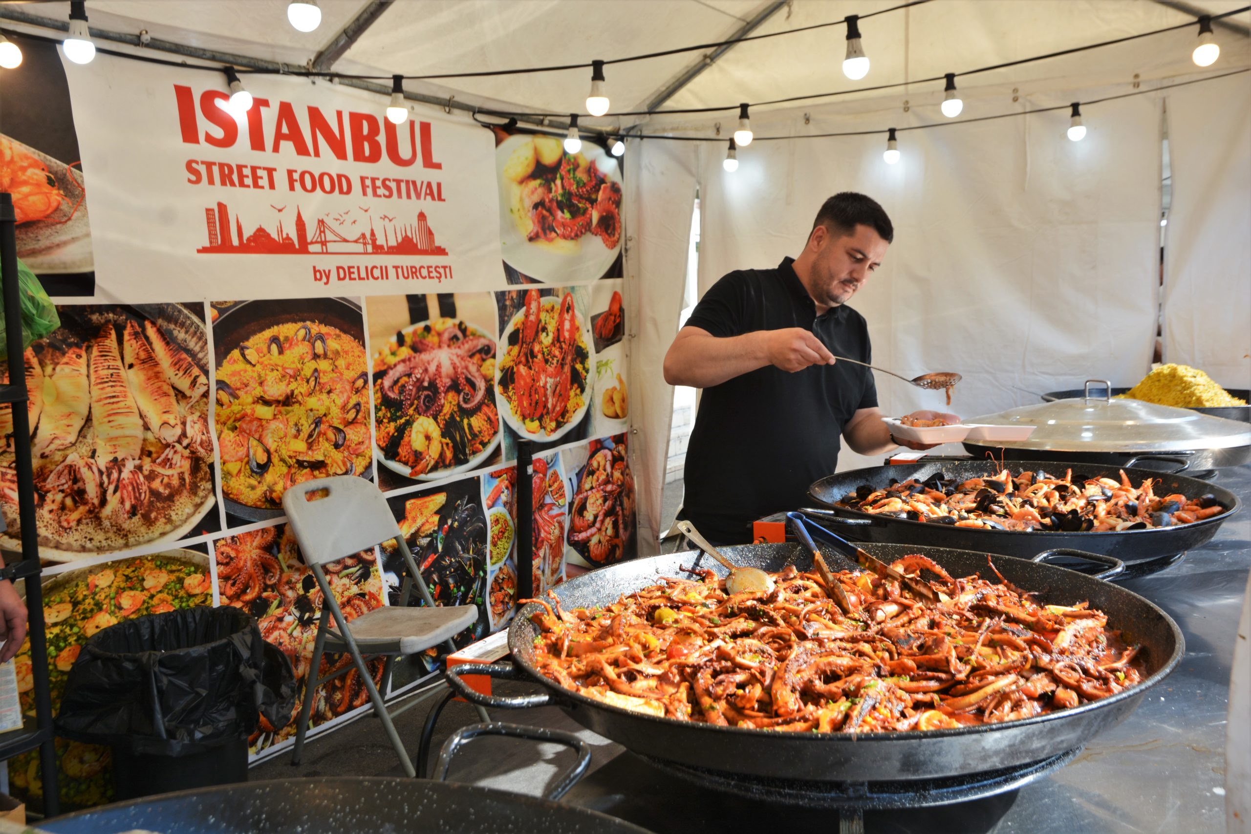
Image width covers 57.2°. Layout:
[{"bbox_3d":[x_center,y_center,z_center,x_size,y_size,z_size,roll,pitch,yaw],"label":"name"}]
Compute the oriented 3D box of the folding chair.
[{"bbox_3d":[-0.737,0.627,3.585,0.490,0.860,0.450,1,7,25],"label":"folding chair"}]

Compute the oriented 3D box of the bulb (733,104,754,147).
[{"bbox_3d":[0.383,-0.948,3.727,0.060,0.136,0.060,-2,7,0],"label":"bulb"}]

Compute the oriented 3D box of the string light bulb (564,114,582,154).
[{"bbox_3d":[-0.189,-1.009,4.099,0.060,0.138,0.060,-2,7,0],"label":"string light bulb"}]

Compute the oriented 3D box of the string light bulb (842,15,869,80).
[{"bbox_3d":[0.524,-0.839,2.607,0.061,0.145,0.061,3,8,33],"label":"string light bulb"}]

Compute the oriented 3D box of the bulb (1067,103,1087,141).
[{"bbox_3d":[1.575,-1.027,3.999,0.060,0.133,0.060,3,8,33],"label":"bulb"}]

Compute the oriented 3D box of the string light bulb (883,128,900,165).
[{"bbox_3d":[1.014,-1.035,4.371,0.060,0.135,0.060,3,8,33],"label":"string light bulb"}]

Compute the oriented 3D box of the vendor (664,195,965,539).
[{"bbox_3d":[0.417,0.305,2.666,0.600,1.650,0.580,-8,9,-42],"label":"vendor"}]

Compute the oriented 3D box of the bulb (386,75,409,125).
[{"bbox_3d":[-0.675,-0.939,3.393,0.061,0.142,0.061,-2,7,0],"label":"bulb"}]

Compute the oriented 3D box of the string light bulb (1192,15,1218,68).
[{"bbox_3d":[1.504,-0.975,2.976,0.061,0.132,0.061,3,8,33],"label":"string light bulb"}]

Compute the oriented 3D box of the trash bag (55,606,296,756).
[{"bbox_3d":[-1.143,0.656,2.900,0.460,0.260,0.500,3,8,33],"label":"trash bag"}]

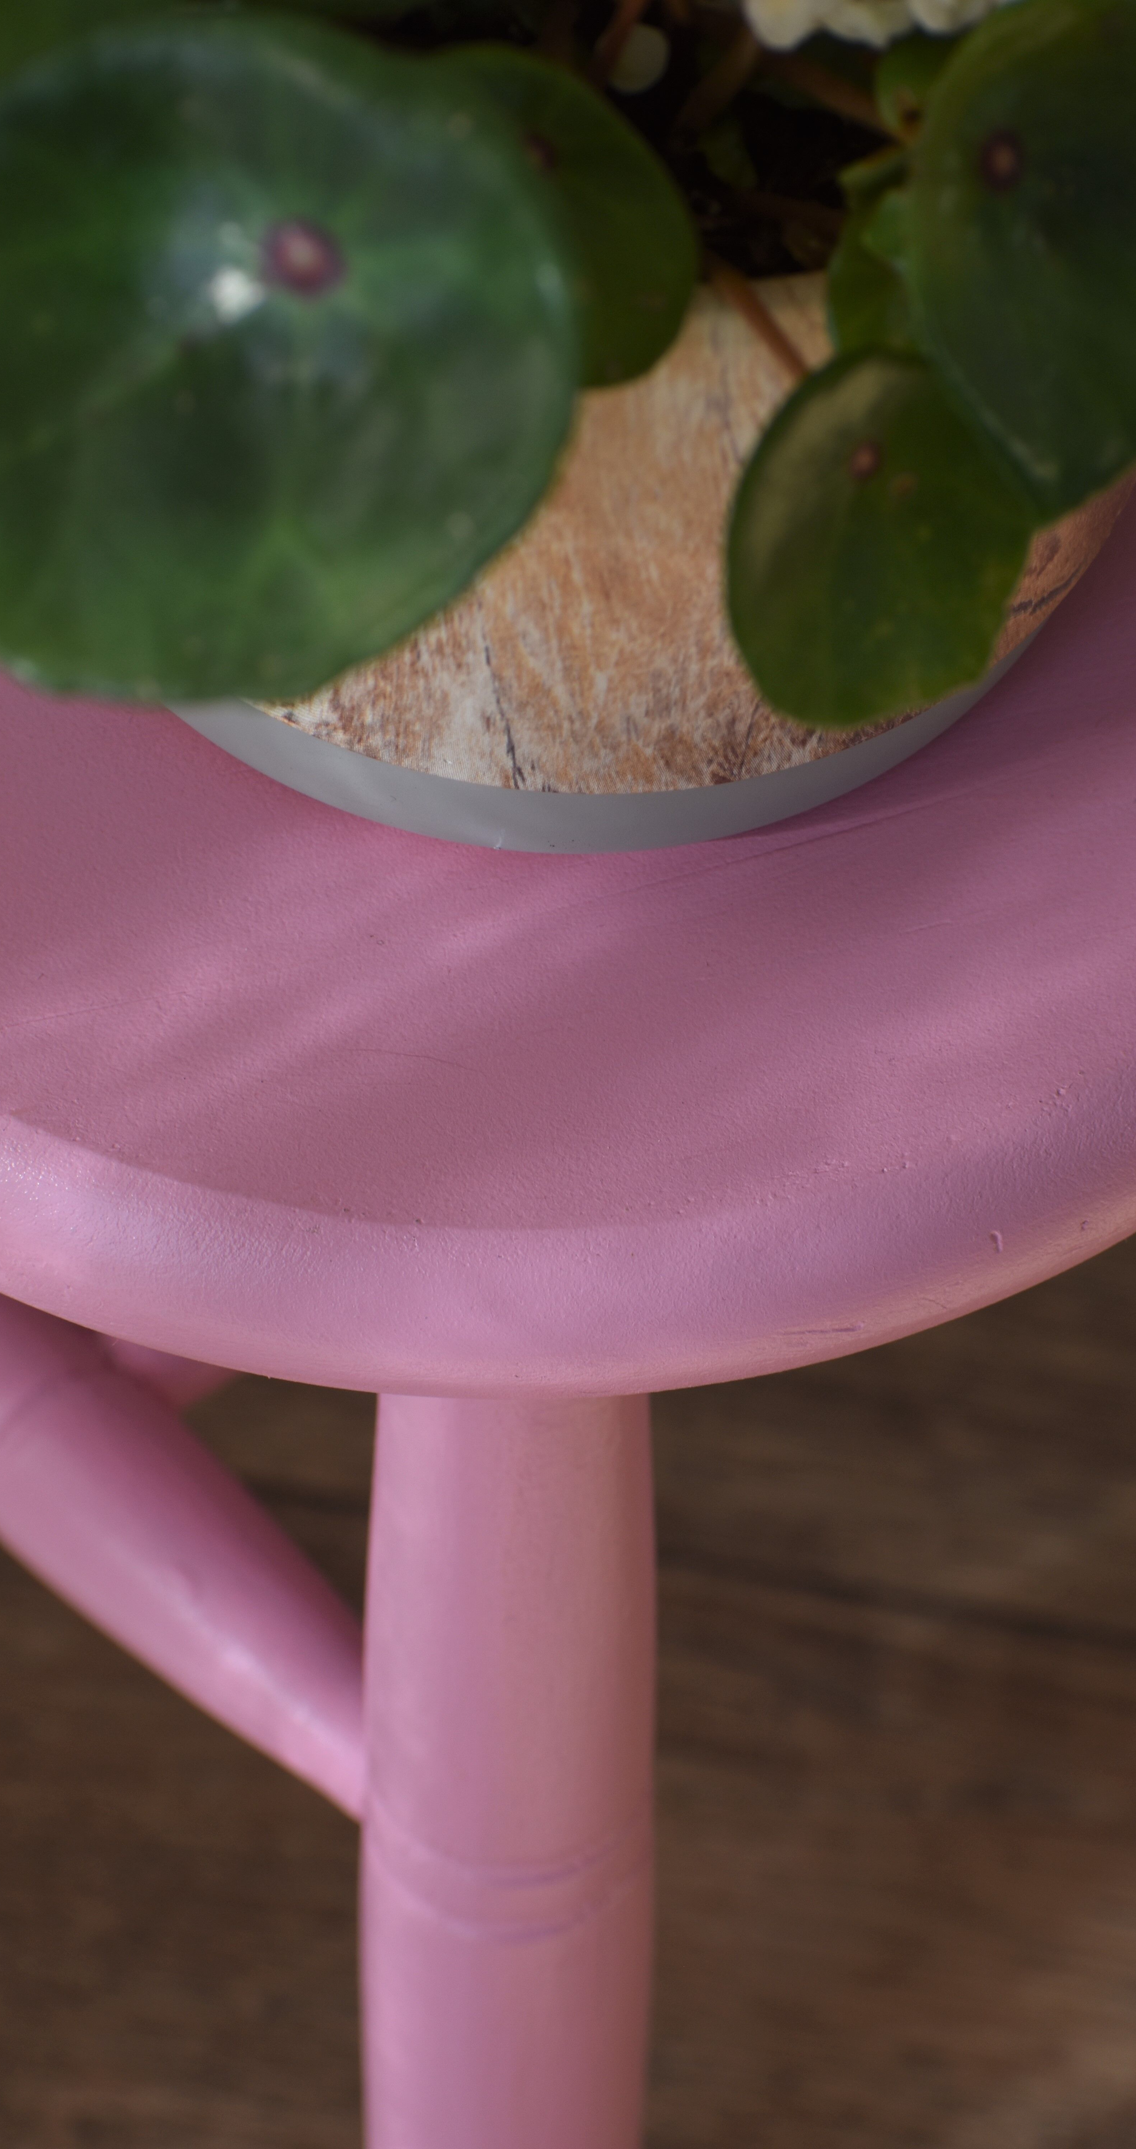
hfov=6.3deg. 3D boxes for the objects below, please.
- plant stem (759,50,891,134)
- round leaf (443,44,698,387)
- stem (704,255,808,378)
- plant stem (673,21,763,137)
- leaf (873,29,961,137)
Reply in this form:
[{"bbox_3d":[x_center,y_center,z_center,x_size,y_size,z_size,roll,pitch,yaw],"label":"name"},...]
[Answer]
[{"bbox_3d":[0.033,-0.125,1.325,0.021,0.004,0.004,31,76,17],"label":"plant stem"},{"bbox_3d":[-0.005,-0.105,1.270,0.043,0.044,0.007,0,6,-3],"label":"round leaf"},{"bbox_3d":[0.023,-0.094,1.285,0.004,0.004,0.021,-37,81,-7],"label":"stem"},{"bbox_3d":[0.019,-0.128,1.335,0.004,0.019,0.004,42,18,11],"label":"plant stem"},{"bbox_3d":[0.044,-0.124,1.300,0.015,0.015,0.004,1,9,6],"label":"leaf"}]

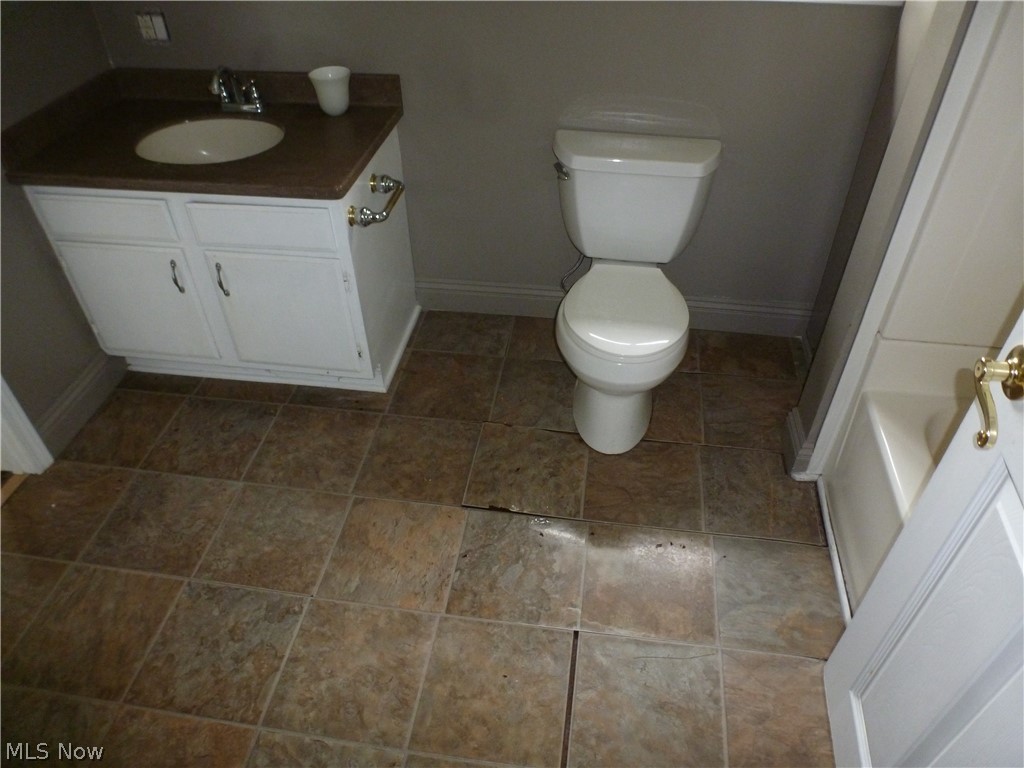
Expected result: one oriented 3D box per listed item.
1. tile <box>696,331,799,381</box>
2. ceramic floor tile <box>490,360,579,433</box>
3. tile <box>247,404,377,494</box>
[{"bbox_3d":[0.818,-0.100,2.497,0.335,0.010,0.246,5,42,8],"label":"tile"},{"bbox_3d":[0.112,0.033,2.322,0.323,0.010,0.323,5,41,6],"label":"ceramic floor tile"},{"bbox_3d":[-0.609,0.197,2.206,0.335,0.010,0.335,5,42,8],"label":"tile"}]

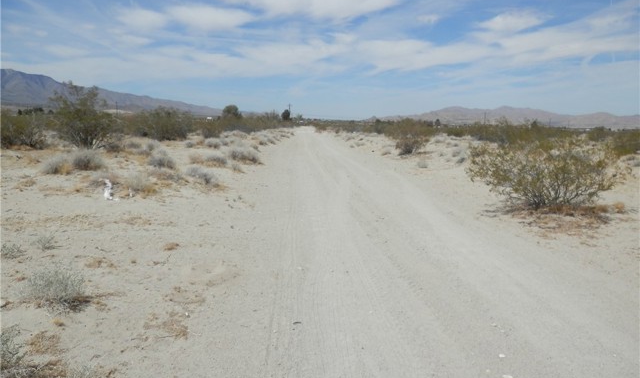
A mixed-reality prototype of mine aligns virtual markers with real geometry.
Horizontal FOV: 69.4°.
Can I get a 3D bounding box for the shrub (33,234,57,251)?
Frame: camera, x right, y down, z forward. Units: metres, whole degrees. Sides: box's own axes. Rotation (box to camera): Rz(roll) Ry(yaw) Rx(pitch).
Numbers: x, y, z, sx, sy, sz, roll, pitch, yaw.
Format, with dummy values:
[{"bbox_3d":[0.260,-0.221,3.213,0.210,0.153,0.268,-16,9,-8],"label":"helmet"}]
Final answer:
[{"bbox_3d":[-3.268,0.620,5.471,0.285,0.190,0.257,-4,10,-31],"label":"shrub"}]

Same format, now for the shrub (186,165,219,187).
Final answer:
[{"bbox_3d":[-2.831,-0.330,11.033,0.814,0.463,0.692,-1,9,-14],"label":"shrub"}]

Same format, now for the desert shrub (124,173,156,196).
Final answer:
[{"bbox_3d":[-3.678,-0.118,9.445,0.683,0.400,0.601,-2,9,-21],"label":"desert shrub"}]

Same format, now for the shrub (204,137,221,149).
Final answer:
[{"bbox_3d":[-5.433,-2.324,23.353,0.810,0.554,0.770,0,9,-13],"label":"shrub"}]

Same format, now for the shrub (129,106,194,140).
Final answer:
[{"bbox_3d":[-10.556,-4.321,30.656,4.260,2.140,3.749,-2,9,-19],"label":"shrub"}]

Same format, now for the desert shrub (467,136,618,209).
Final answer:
[{"bbox_3d":[4.556,-0.376,9.322,3.099,1.399,2.727,6,9,26],"label":"desert shrub"}]

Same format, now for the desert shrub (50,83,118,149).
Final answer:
[{"bbox_3d":[-10.536,-3.230,20.546,3.054,2.855,2.809,-3,9,-27],"label":"desert shrub"}]

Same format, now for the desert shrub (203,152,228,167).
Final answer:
[{"bbox_3d":[-3.367,-0.970,14.874,0.835,0.473,0.735,-1,9,-13],"label":"desert shrub"}]

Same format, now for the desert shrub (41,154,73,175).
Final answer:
[{"bbox_3d":[-6.920,-0.668,12.109,0.843,0.524,0.801,-3,10,-30],"label":"desert shrub"}]

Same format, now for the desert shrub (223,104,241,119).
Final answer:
[{"bbox_3d":[-16.077,-13.558,84.870,3.670,4.216,3.230,-1,9,-11],"label":"desert shrub"}]

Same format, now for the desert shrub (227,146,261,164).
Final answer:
[{"bbox_3d":[-2.791,-1.292,16.871,1.244,0.591,1.058,0,9,-9],"label":"desert shrub"}]

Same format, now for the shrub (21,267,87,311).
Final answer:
[{"bbox_3d":[-2.290,0.813,3.967,0.631,0.284,0.555,-4,10,-30],"label":"shrub"}]

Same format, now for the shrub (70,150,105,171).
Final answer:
[{"bbox_3d":[-6.689,-0.841,13.259,1.063,0.583,0.936,-3,10,-27],"label":"shrub"}]

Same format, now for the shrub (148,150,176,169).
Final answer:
[{"bbox_3d":[-4.798,-0.917,14.048,0.876,0.565,0.770,-2,9,-19],"label":"shrub"}]

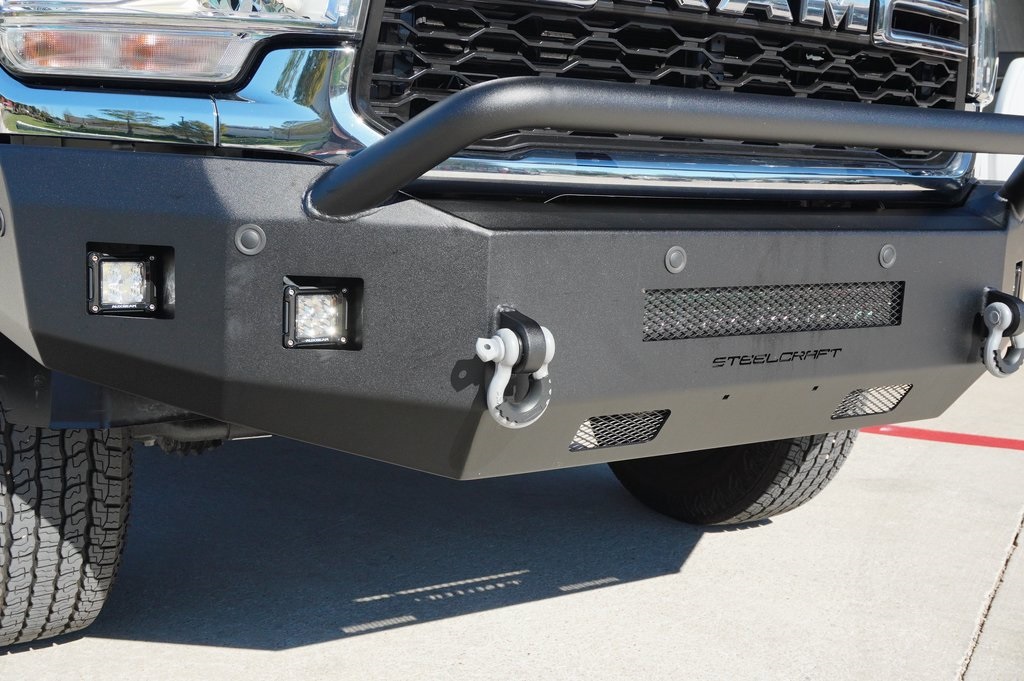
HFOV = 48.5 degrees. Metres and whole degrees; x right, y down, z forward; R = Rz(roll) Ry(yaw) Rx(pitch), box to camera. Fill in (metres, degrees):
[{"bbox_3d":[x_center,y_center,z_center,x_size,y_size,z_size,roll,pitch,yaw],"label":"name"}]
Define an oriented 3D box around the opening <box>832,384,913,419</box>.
[{"bbox_3d":[0.563,0.093,1.782,0.141,0.062,0.015,-3,45,-32],"label":"opening"}]

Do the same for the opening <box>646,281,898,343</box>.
[{"bbox_3d":[0.378,-0.045,1.599,0.505,0.067,0.020,-3,12,-32],"label":"opening"}]

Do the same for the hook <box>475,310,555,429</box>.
[{"bbox_3d":[0.011,0.032,1.322,0.098,0.130,0.077,-3,12,-32],"label":"hook"}]

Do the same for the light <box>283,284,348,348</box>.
[{"bbox_3d":[-0.246,-0.034,1.365,0.083,0.074,0.062,-3,12,-32],"label":"light"}]

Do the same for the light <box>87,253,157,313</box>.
[{"bbox_3d":[-0.483,-0.074,1.390,0.083,0.074,0.062,-3,12,-32],"label":"light"}]

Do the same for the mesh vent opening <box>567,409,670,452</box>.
[{"bbox_3d":[0.143,0.115,1.516,0.141,0.062,0.015,-3,45,-32],"label":"mesh vent opening"}]

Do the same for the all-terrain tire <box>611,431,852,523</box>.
[{"bbox_3d":[0.524,0.041,2.998,0.280,0.854,0.854,-3,12,-32],"label":"all-terrain tire"}]

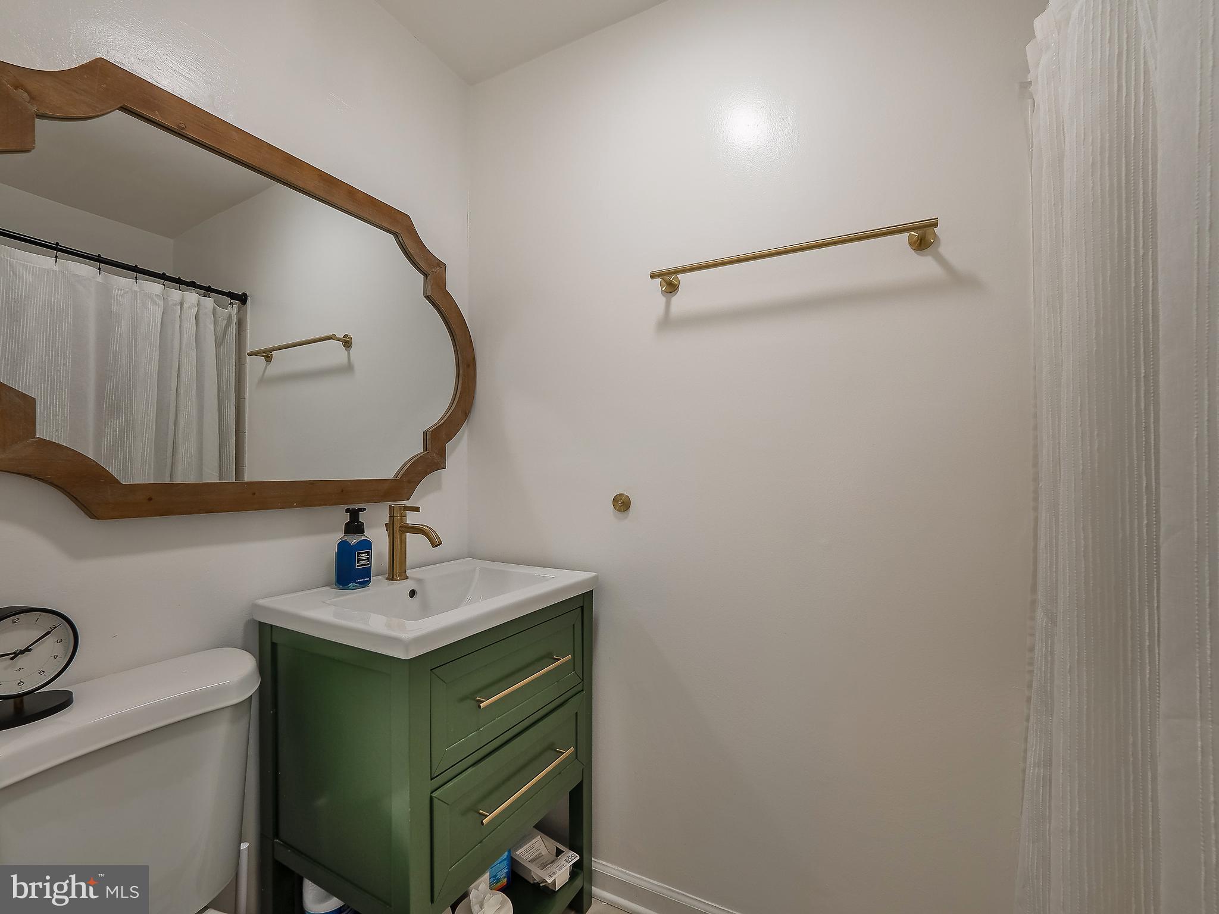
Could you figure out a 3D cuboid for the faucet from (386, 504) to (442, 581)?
[{"bbox_3d":[-0.497,0.219,1.250,0.195,0.188,0.055,-1,-2,29],"label":"faucet"}]

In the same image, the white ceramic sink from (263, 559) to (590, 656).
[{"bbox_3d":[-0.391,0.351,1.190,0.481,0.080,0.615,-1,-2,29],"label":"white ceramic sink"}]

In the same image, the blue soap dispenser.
[{"bbox_3d":[-0.619,0.219,1.196,0.070,0.184,0.064,-1,-2,32],"label":"blue soap dispenser"}]

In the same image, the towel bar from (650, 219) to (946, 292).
[{"bbox_3d":[0.376,-0.444,1.102,0.600,0.054,0.078,-1,-2,29],"label":"towel bar"}]

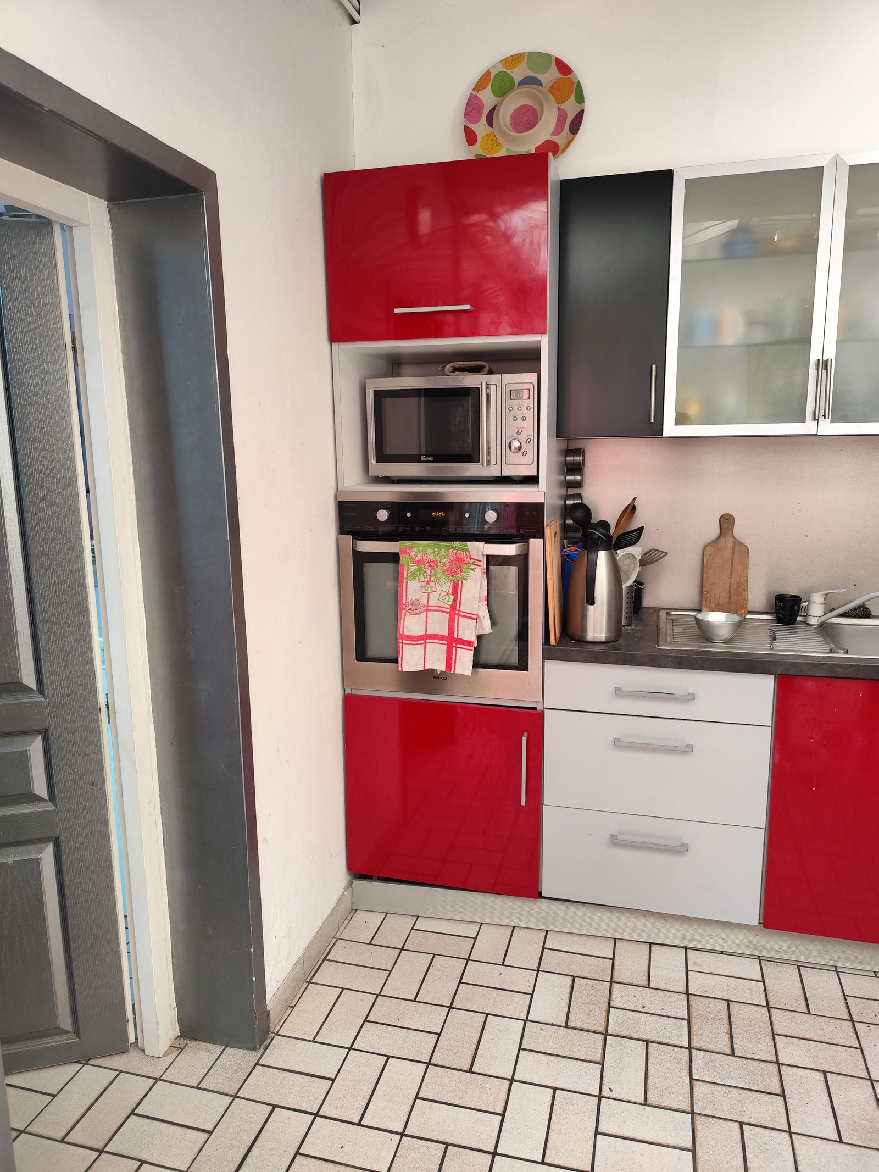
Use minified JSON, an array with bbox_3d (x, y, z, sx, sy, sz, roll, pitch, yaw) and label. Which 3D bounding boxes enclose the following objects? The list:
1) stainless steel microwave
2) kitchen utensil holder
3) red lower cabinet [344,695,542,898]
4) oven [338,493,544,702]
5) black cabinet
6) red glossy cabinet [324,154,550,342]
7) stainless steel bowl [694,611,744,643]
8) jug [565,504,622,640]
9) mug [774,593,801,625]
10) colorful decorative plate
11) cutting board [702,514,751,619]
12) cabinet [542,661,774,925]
[{"bbox_3d":[0.076,-0.475,2.385,0.496,0.301,0.400,2,11,14],"label":"stainless steel microwave"},{"bbox_3d":[0.538,0.049,2.408,0.120,0.135,0.120,2,11,14],"label":"kitchen utensil holder"},{"bbox_3d":[0.075,0.577,2.599,0.598,0.584,0.565,2,11,14],"label":"red lower cabinet"},{"bbox_3d":[0.061,-0.017,2.460,0.596,0.590,0.565,2,11,14],"label":"oven"},{"bbox_3d":[0.525,-0.802,2.333,0.298,0.696,0.333,2,11,14],"label":"black cabinet"},{"bbox_3d":[0.055,-0.926,2.310,0.598,0.430,0.565,2,11,14],"label":"red glossy cabinet"},{"bbox_3d":[0.784,0.121,2.188,0.130,0.069,0.130,2,11,14],"label":"stainless steel bowl"},{"bbox_3d":[0.445,-0.011,2.219,0.158,0.326,0.178,4,12,24],"label":"jug"},{"bbox_3d":[1.067,0.075,2.373,0.075,0.082,0.100,-1,11,-3],"label":"mug"},{"bbox_3d":[0.260,-1.460,2.416,0.373,0.373,0.048,2,1,14],"label":"colorful decorative plate"},{"bbox_3d":[0.915,-0.063,2.486,0.138,0.338,0.017,2,-6,14],"label":"cutting board"},{"bbox_3d":[0.660,0.523,2.436,0.600,0.724,0.565,2,11,14],"label":"cabinet"}]

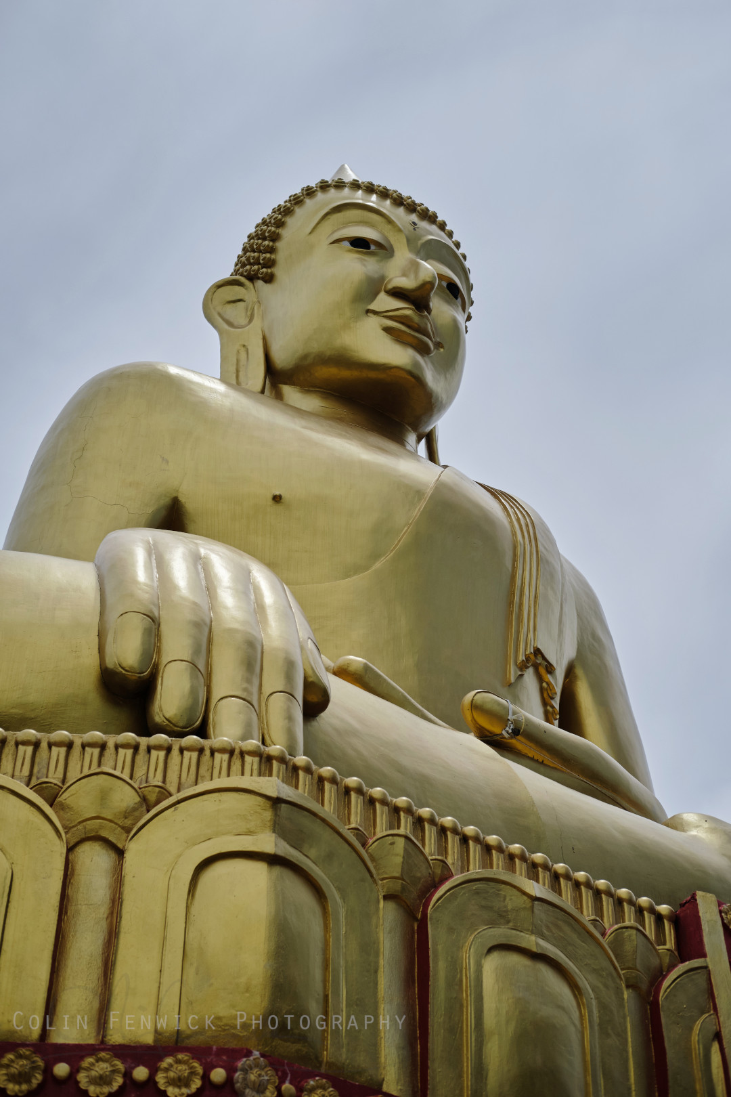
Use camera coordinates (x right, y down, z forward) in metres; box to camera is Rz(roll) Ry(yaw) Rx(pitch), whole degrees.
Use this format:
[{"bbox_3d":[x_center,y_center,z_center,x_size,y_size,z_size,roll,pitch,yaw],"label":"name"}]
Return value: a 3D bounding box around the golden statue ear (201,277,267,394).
[{"bbox_3d":[-1.190,-1.956,15.200,0.580,1.420,0.300,-10,-38,14],"label":"golden statue ear"}]

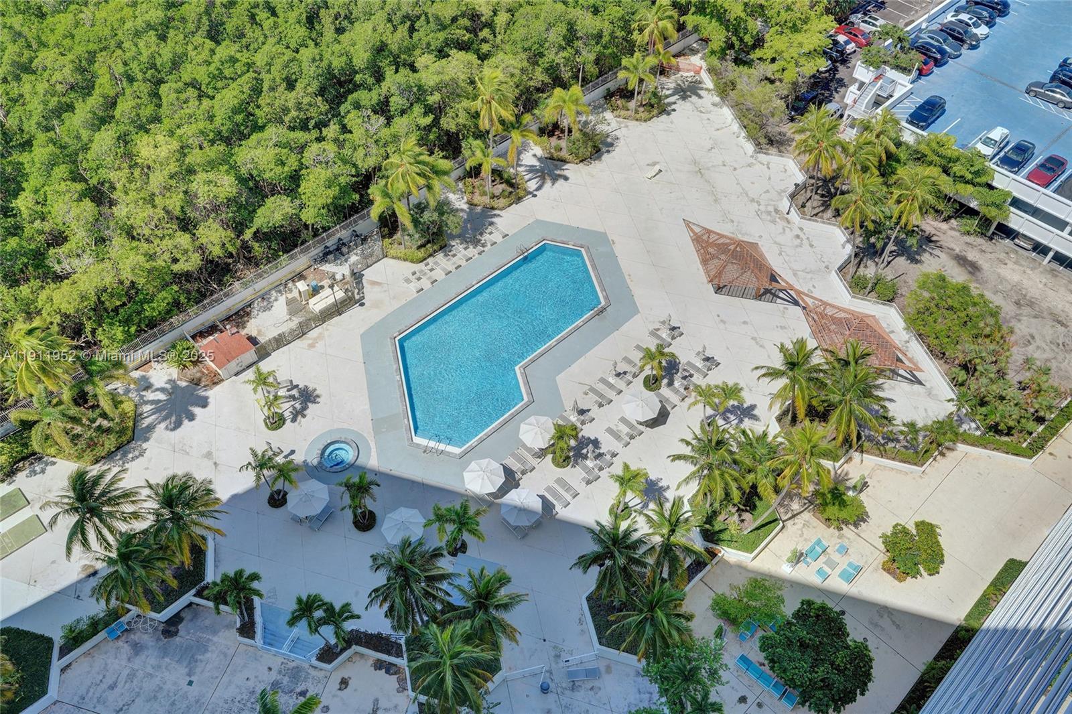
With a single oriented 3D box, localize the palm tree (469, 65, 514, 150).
[{"bbox_3d":[-4.011,-20.747,79.286,4.300,12.000,4.300,0,51,0],"label":"palm tree"}]

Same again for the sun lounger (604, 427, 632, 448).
[{"bbox_3d":[5.941,5.944,61.010,0.680,0.420,1.950,-37,60,-26],"label":"sun lounger"}]

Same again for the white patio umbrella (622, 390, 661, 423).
[{"bbox_3d":[7.860,4.131,62.352,2.900,2.750,2.900,-2,51,0],"label":"white patio umbrella"}]

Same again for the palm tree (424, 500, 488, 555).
[{"bbox_3d":[-5.031,11.474,54.630,3.900,4.500,3.000,-2,51,0],"label":"palm tree"}]

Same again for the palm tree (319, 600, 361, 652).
[{"bbox_3d":[-11.869,16.712,50.708,2.600,4.100,2.600,0,51,0],"label":"palm tree"}]

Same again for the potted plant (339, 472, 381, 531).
[{"bbox_3d":[-11.831,10.013,56.801,2.700,4.700,2.700,-2,51,0],"label":"potted plant"}]

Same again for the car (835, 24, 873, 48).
[{"bbox_3d":[38.872,-39.496,101.920,1.800,1.440,4.550,-35,59,-25],"label":"car"}]

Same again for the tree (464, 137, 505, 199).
[{"bbox_3d":[-4.619,-16.800,76.814,3.900,5.710,3.900,-1,51,0],"label":"tree"}]

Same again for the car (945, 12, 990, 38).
[{"bbox_3d":[46.041,-35.335,88.819,1.840,1.450,4.650,-37,59,-25],"label":"car"}]

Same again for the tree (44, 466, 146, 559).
[{"bbox_3d":[-28.314,11.475,55.633,6.300,8.600,6.200,0,51,0],"label":"tree"}]

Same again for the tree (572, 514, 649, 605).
[{"bbox_3d":[4.650,12.804,51.085,4.600,6.900,4.600,0,51,0],"label":"tree"}]

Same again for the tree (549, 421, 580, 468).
[{"bbox_3d":[1.964,6.443,58.585,2.100,4.300,2.100,-2,51,0],"label":"tree"}]

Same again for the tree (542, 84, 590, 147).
[{"bbox_3d":[3.045,-23.162,84.545,4.500,6.800,4.400,0,51,0],"label":"tree"}]

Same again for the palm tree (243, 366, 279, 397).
[{"bbox_3d":[-19.914,2.854,61.899,2.600,4.500,2.500,-2,51,0],"label":"palm tree"}]

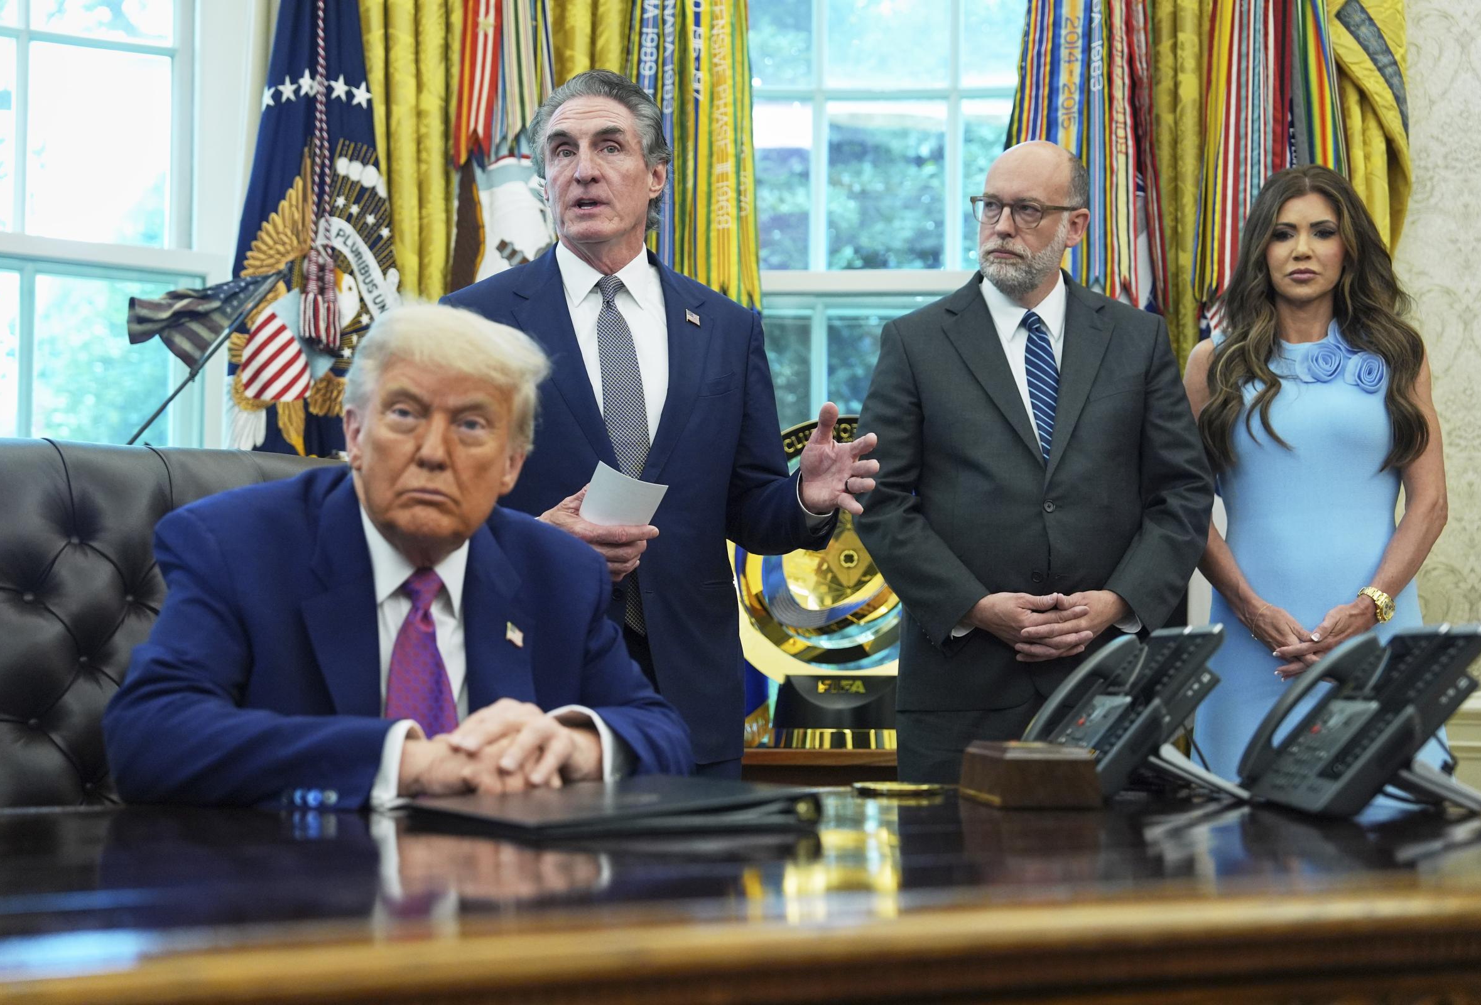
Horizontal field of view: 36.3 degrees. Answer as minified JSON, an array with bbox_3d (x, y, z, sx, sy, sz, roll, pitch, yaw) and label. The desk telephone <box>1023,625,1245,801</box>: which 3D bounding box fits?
[{"bbox_3d":[0.402,0.215,2.320,0.185,0.175,0.265,0,-4,2],"label":"desk telephone"}]

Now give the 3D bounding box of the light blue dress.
[{"bbox_3d":[0.927,0.230,3.663,0.410,1.000,0.300,-1,-4,12],"label":"light blue dress"}]

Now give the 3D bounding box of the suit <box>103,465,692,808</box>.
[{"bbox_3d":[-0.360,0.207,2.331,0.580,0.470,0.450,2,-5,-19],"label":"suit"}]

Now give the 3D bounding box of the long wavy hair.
[{"bbox_3d":[0.924,-0.291,3.693,0.355,0.490,0.270,-1,-4,12],"label":"long wavy hair"}]

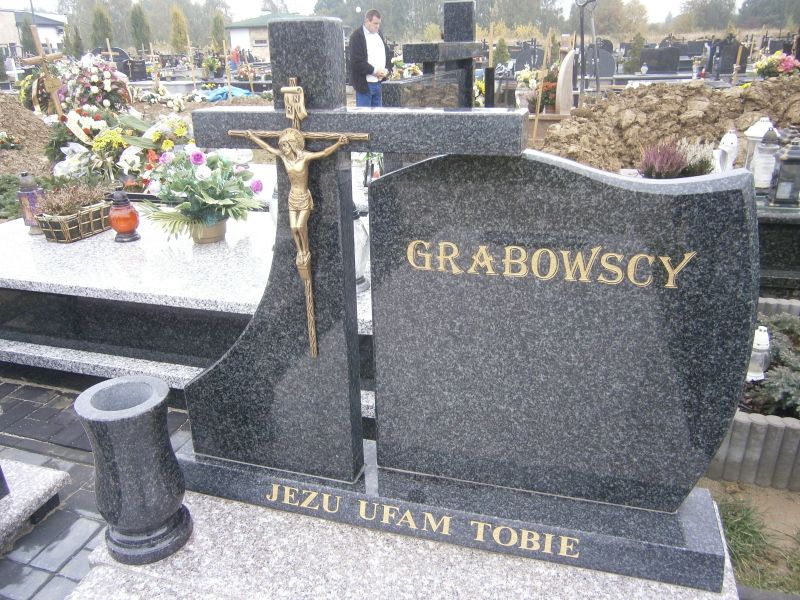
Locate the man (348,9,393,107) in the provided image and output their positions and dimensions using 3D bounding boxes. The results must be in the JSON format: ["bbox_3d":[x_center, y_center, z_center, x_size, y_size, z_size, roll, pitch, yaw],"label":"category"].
[{"bbox_3d":[-0.290,-2.110,6.402,0.380,1.780,0.560,20,30,41],"label":"man"}]

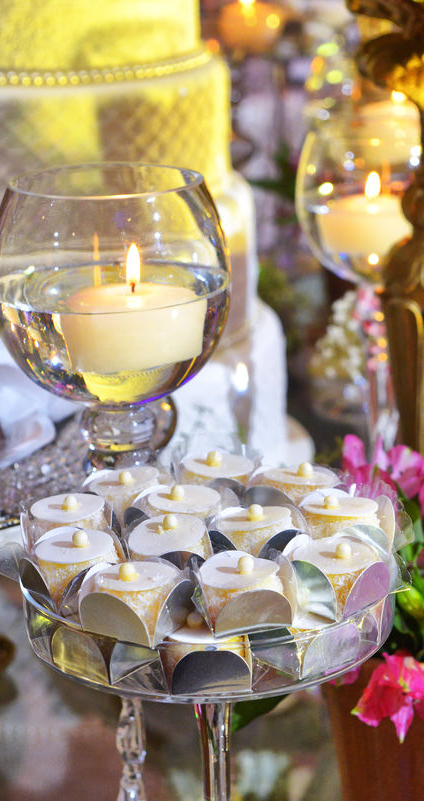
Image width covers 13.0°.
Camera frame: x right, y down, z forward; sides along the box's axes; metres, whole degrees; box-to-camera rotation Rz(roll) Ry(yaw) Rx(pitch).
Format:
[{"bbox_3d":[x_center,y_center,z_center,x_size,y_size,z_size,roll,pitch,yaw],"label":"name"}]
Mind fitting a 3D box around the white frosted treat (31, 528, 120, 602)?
[{"bbox_3d":[-0.058,0.070,0.800,0.035,0.029,0.035,-2,17,0],"label":"white frosted treat"}]

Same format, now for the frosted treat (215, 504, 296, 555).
[{"bbox_3d":[0.018,0.059,0.820,0.035,0.029,0.035,-2,17,0],"label":"frosted treat"}]

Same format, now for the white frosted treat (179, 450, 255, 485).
[{"bbox_3d":[0.004,0.037,0.880,0.035,0.029,0.035,-2,17,0],"label":"white frosted treat"}]

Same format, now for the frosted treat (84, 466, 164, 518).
[{"bbox_3d":[-0.043,0.047,0.920,0.039,0.030,0.039,0,17,0],"label":"frosted treat"}]

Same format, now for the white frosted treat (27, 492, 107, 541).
[{"bbox_3d":[-0.064,0.056,0.838,0.035,0.029,0.035,-2,17,0],"label":"white frosted treat"}]

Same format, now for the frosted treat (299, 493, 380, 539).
[{"bbox_3d":[0.060,0.058,0.872,0.039,0.030,0.039,0,17,0],"label":"frosted treat"}]

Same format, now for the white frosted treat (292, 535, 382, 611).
[{"bbox_3d":[0.052,0.072,0.784,0.035,0.029,0.035,-2,17,0],"label":"white frosted treat"}]

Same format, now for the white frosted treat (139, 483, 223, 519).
[{"bbox_3d":[-0.013,0.055,0.891,0.039,0.030,0.039,0,17,0],"label":"white frosted treat"}]

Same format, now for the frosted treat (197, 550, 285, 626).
[{"bbox_3d":[0.012,0.082,0.811,0.040,0.030,0.040,0,17,0],"label":"frosted treat"}]

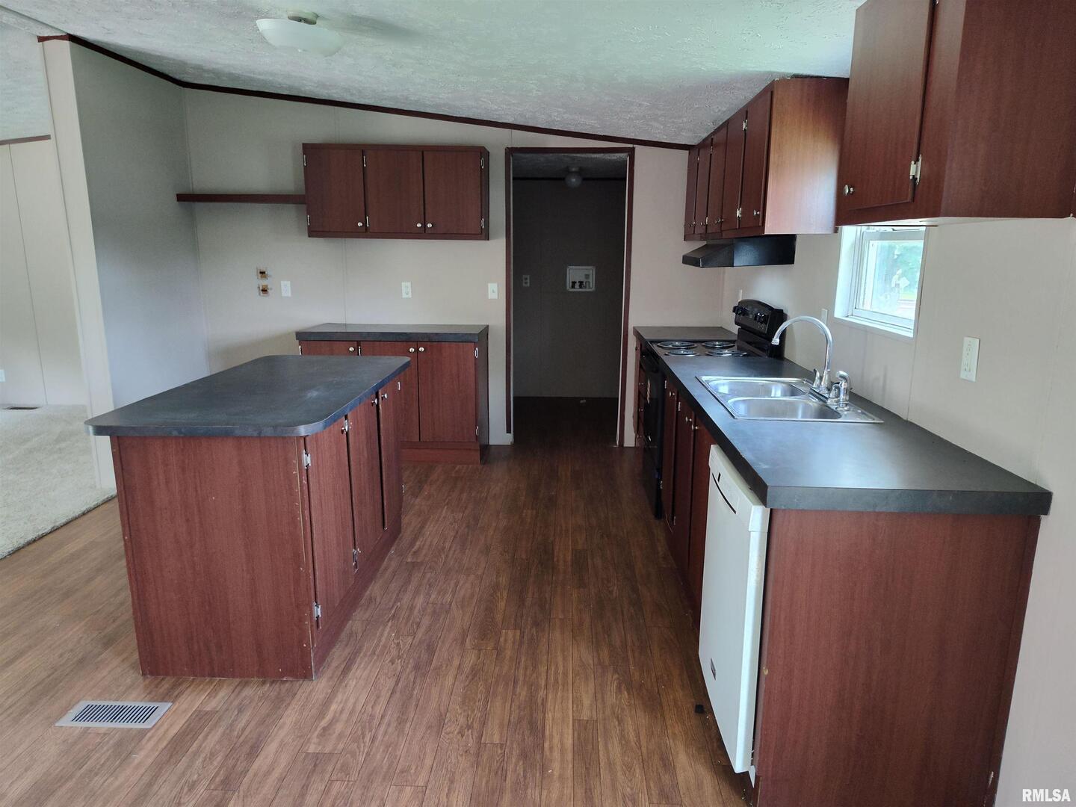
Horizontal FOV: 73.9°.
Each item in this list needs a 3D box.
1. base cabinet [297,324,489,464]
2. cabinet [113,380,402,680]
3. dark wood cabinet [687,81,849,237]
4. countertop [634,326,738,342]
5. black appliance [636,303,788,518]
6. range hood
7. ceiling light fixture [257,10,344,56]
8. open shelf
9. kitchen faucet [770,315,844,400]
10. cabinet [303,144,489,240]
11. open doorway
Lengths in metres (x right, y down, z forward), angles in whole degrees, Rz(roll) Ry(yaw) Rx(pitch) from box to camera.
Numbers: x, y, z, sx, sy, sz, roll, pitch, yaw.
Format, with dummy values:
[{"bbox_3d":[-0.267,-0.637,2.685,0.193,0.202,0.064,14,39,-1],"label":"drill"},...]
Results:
[{"bbox_3d":[-1.000,-0.058,5.176,1.242,0.870,0.491,1,12,3],"label":"base cabinet"},{"bbox_3d":[-1.056,0.396,3.068,0.622,0.875,1.333,1,12,3],"label":"cabinet"},{"bbox_3d":[1.172,-1.244,4.013,0.305,0.618,2.070,1,12,3],"label":"dark wood cabinet"},{"bbox_3d":[1.009,-0.454,4.841,0.642,0.046,0.822,1,12,3],"label":"countertop"},{"bbox_3d":[0.981,-0.004,4.216,0.675,1.180,0.755,1,12,3],"label":"black appliance"},{"bbox_3d":[1.083,-0.847,3.975,0.470,0.160,0.720,1,12,3],"label":"range hood"},{"bbox_3d":[-0.997,-1.552,3.013,0.350,0.148,0.350,7,12,1],"label":"ceiling light fixture"},{"bbox_3d":[-2.043,-1.448,5.081,0.945,0.047,0.222,1,12,3],"label":"open shelf"},{"bbox_3d":[1.048,-0.189,2.808,0.230,0.297,0.220,1,12,3],"label":"kitchen faucet"},{"bbox_3d":[-0.961,-1.455,4.988,1.224,0.606,0.301,1,12,3],"label":"cabinet"},{"bbox_3d":[0.215,-0.737,5.274,0.900,2.167,0.130,1,12,3],"label":"open doorway"}]

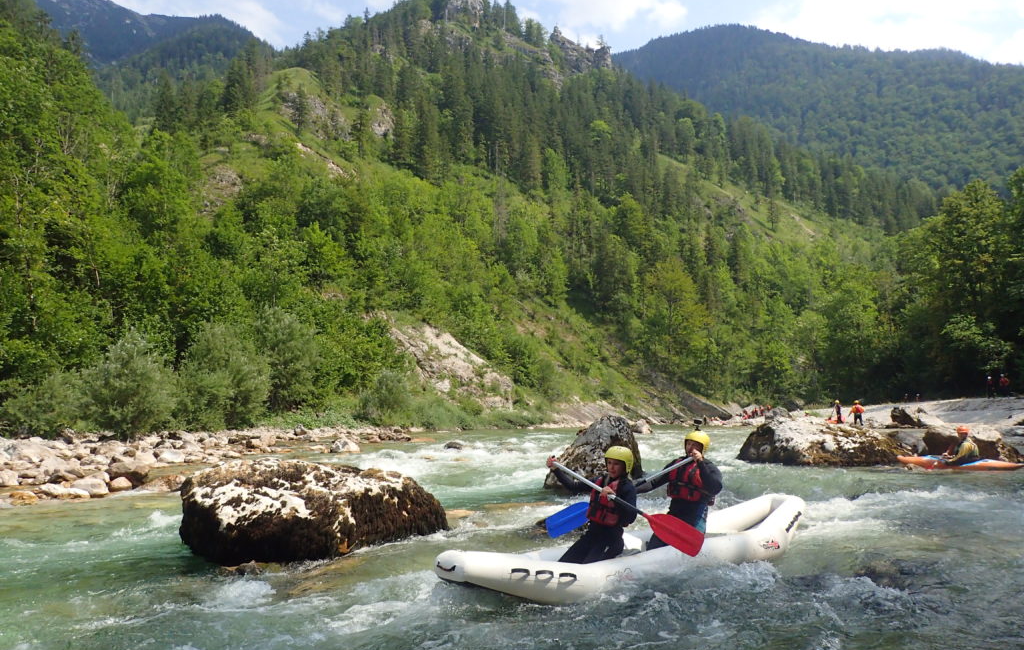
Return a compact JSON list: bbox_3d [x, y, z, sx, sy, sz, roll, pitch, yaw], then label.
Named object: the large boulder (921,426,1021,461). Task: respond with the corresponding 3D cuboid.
[{"bbox_3d":[11.450,2.855,18.096,2.300,0.850,1.600,-3,-7,24],"label":"large boulder"}]

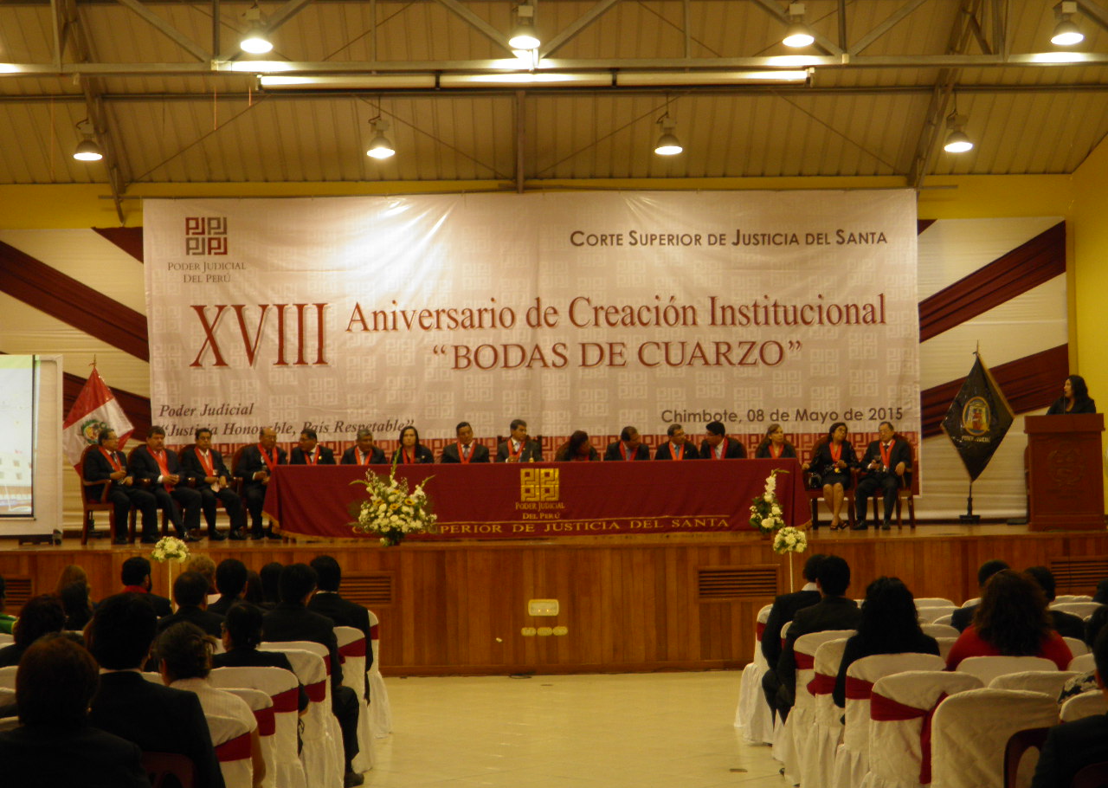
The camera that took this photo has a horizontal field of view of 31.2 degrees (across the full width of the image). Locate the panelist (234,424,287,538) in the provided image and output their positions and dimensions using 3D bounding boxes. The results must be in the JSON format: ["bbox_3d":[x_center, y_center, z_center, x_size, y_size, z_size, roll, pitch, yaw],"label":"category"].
[{"bbox_3d":[-3.162,0.950,21.431,0.580,1.240,0.820,0,-3,-22],"label":"panelist"}]

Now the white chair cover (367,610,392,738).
[{"bbox_3d":[-1.346,1.850,13.228,0.470,0.880,0.570,-1,-3,0],"label":"white chair cover"}]

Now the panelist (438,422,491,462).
[{"bbox_3d":[-0.979,0.930,21.731,0.570,1.250,0.800,-1,-3,0],"label":"panelist"}]

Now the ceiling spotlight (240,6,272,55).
[{"bbox_3d":[-3.217,-3.918,21.411,0.345,0.528,0.345,-1,-3,0],"label":"ceiling spotlight"}]

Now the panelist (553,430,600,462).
[{"bbox_3d":[0.259,0.967,21.779,0.560,1.150,0.800,0,-3,-15],"label":"panelist"}]

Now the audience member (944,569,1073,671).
[{"bbox_3d":[1.972,1.417,8.912,0.560,1.250,0.820,-1,-3,0],"label":"audience member"}]

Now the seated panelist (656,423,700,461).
[{"bbox_3d":[1.384,0.926,21.980,0.550,1.220,0.800,-1,-3,-3],"label":"seated panelist"}]

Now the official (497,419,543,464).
[{"bbox_3d":[-0.375,0.908,21.732,0.570,1.280,0.800,-1,-3,-5],"label":"official"}]

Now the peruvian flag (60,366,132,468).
[{"bbox_3d":[-5.756,0.420,25.017,0.920,1.500,0.250,-1,-3,-5],"label":"peruvian flag"}]

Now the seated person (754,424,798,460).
[{"bbox_3d":[2.436,0.919,21.730,0.490,1.210,0.750,-1,-3,0],"label":"seated person"}]

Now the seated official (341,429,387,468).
[{"bbox_3d":[-2.052,0.985,21.580,0.580,1.222,0.800,-1,-3,-3],"label":"seated official"}]

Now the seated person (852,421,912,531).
[{"bbox_3d":[3.854,0.955,23.279,0.560,1.260,0.780,-2,-3,22],"label":"seated person"}]

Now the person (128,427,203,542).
[{"bbox_3d":[-4.317,0.997,22.082,0.640,1.316,0.850,0,-3,-22],"label":"person"}]

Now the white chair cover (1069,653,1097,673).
[{"bbox_3d":[2.558,1.622,9.183,0.490,0.880,0.560,-1,-3,-2],"label":"white chair cover"}]

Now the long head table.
[{"bbox_3d":[-0.160,1.137,20.819,5.550,0.790,0.800,-1,-3,-3],"label":"long head table"}]

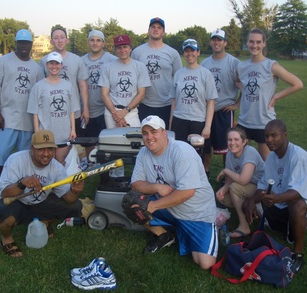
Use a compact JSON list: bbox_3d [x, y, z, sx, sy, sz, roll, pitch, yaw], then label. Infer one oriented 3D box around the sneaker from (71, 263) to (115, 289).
[{"bbox_3d":[-0.408,0.890,2.709,0.300,0.135,0.112,2,13,8],"label":"sneaker"}]

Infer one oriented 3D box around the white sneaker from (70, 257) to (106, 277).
[{"bbox_3d":[-0.455,0.856,2.879,0.300,0.125,0.110,-3,14,-14],"label":"white sneaker"}]

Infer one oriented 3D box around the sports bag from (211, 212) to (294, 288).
[{"bbox_3d":[0.765,0.795,2.865,0.480,0.255,0.280,8,15,29],"label":"sports bag"}]

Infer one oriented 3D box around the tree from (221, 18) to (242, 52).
[{"bbox_3d":[16.088,-22.692,81.967,4.700,8.200,4.700,0,13,0],"label":"tree"}]

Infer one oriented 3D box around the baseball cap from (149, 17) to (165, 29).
[{"bbox_3d":[0.038,-1.366,4.320,0.180,0.145,0.260,0,5,0],"label":"baseball cap"}]

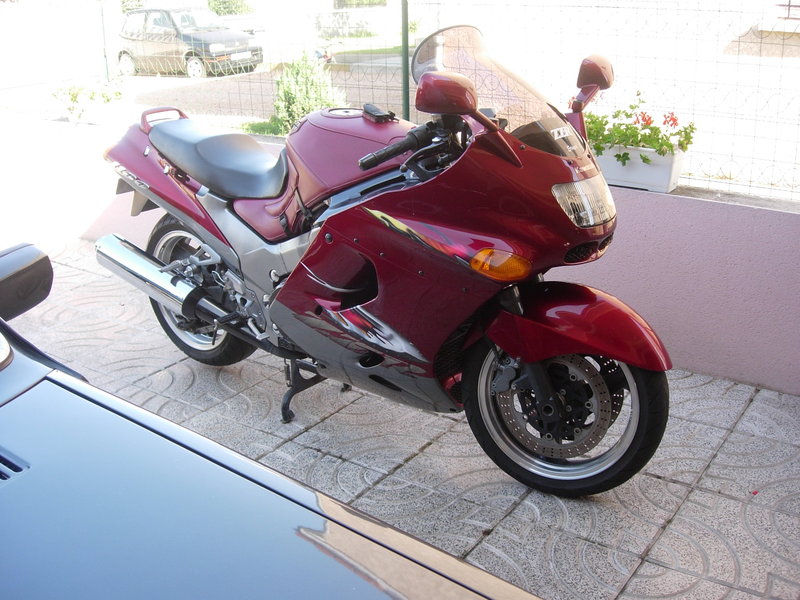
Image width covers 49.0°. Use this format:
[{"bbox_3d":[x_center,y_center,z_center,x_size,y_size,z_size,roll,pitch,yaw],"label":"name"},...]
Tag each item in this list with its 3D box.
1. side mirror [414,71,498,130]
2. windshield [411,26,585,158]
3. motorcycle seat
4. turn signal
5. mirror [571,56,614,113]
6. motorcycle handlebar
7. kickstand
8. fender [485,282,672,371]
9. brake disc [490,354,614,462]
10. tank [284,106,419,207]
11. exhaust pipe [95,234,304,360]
[{"bbox_3d":[0.129,-0.456,2.036,0.215,0.150,0.125,-18,25,-38],"label":"side mirror"},{"bbox_3d":[0.291,-0.547,2.305,0.420,0.335,0.380,13,24,36],"label":"windshield"},{"bbox_3d":[-0.604,-0.512,3.074,0.680,0.195,0.310,13,24,36],"label":"motorcycle seat"},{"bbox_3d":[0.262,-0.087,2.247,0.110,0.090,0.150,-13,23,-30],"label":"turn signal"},{"bbox_3d":[0.547,-0.640,2.540,0.125,0.150,0.215,8,22,25],"label":"mirror"},{"bbox_3d":[-0.011,-0.402,2.293,0.220,0.105,0.090,-17,24,-36],"label":"motorcycle handlebar"},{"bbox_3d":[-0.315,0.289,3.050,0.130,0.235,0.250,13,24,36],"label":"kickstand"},{"bbox_3d":[0.487,0.061,2.435,0.540,0.215,0.220,8,15,23],"label":"fender"},{"bbox_3d":[0.425,0.283,2.427,0.320,0.320,0.030,8,15,23],"label":"brake disc"},{"bbox_3d":[-0.130,-0.448,2.709,0.540,0.270,0.360,13,24,36],"label":"tank"},{"bbox_3d":[-0.724,0.012,3.110,1.000,0.145,0.130,25,30,26],"label":"exhaust pipe"}]

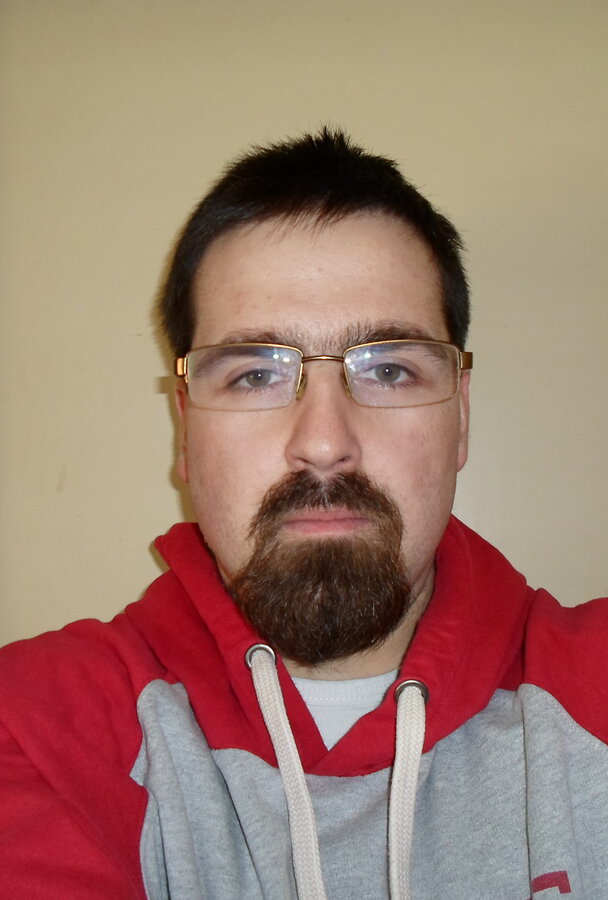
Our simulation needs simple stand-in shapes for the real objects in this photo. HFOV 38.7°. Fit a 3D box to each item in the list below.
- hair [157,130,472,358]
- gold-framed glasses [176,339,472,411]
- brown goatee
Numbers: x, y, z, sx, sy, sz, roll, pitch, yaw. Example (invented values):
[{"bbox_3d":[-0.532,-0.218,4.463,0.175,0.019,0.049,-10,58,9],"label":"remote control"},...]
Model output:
[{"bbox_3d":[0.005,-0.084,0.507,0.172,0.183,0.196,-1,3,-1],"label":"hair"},{"bbox_3d":[0.008,-0.037,0.464,0.139,0.040,0.138,-1,3,-1],"label":"gold-framed glasses"},{"bbox_3d":[0.008,0.055,0.409,0.086,0.092,0.057,-1,3,-1],"label":"brown goatee"}]

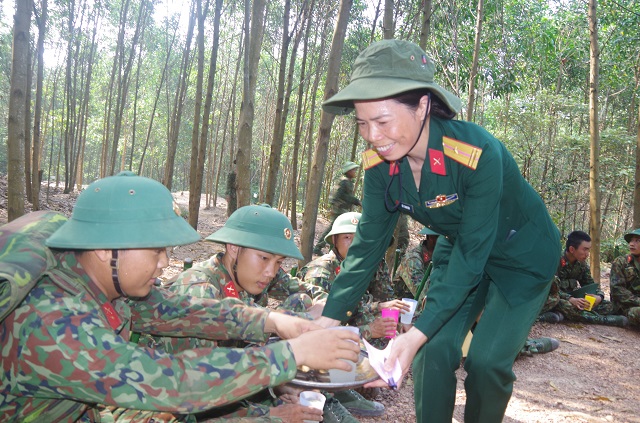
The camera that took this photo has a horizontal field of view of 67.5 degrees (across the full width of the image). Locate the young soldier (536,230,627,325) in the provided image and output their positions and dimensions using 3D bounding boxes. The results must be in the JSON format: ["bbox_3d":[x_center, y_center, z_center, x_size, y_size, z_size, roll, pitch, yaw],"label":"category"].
[{"bbox_3d":[2.130,0.530,3.900,0.580,0.790,0.600,3,-3,-41],"label":"young soldier"}]

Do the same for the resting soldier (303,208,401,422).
[{"bbox_3d":[0.160,0.390,2.200,0.480,0.860,0.620,3,-3,-45],"label":"resting soldier"}]

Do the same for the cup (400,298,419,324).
[{"bbox_3d":[0.384,0.428,2.050,0.071,0.108,0.071,7,-2,0],"label":"cup"}]

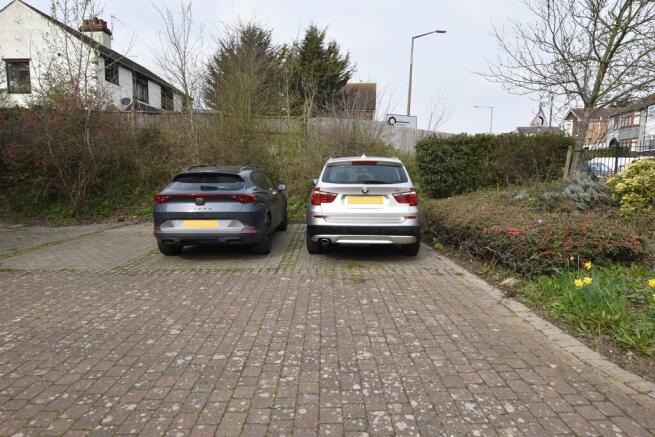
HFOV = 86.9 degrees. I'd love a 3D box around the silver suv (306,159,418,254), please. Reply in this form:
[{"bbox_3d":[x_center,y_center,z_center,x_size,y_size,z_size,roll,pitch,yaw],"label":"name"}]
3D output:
[{"bbox_3d":[0.660,-0.380,7.300,1.920,1.670,4.640,1,6,3],"label":"silver suv"}]

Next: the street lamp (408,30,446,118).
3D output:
[{"bbox_3d":[5.800,-6.600,20.400,2.300,8.500,0.330,-1,6,-16],"label":"street lamp"}]

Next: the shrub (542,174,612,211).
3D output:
[{"bbox_3d":[5.950,-0.580,8.300,1.650,0.950,1.400,0,6,0],"label":"shrub"}]

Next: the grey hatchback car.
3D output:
[{"bbox_3d":[-1.910,-0.320,7.360,1.900,1.520,4.450,0,6,-1],"label":"grey hatchback car"}]

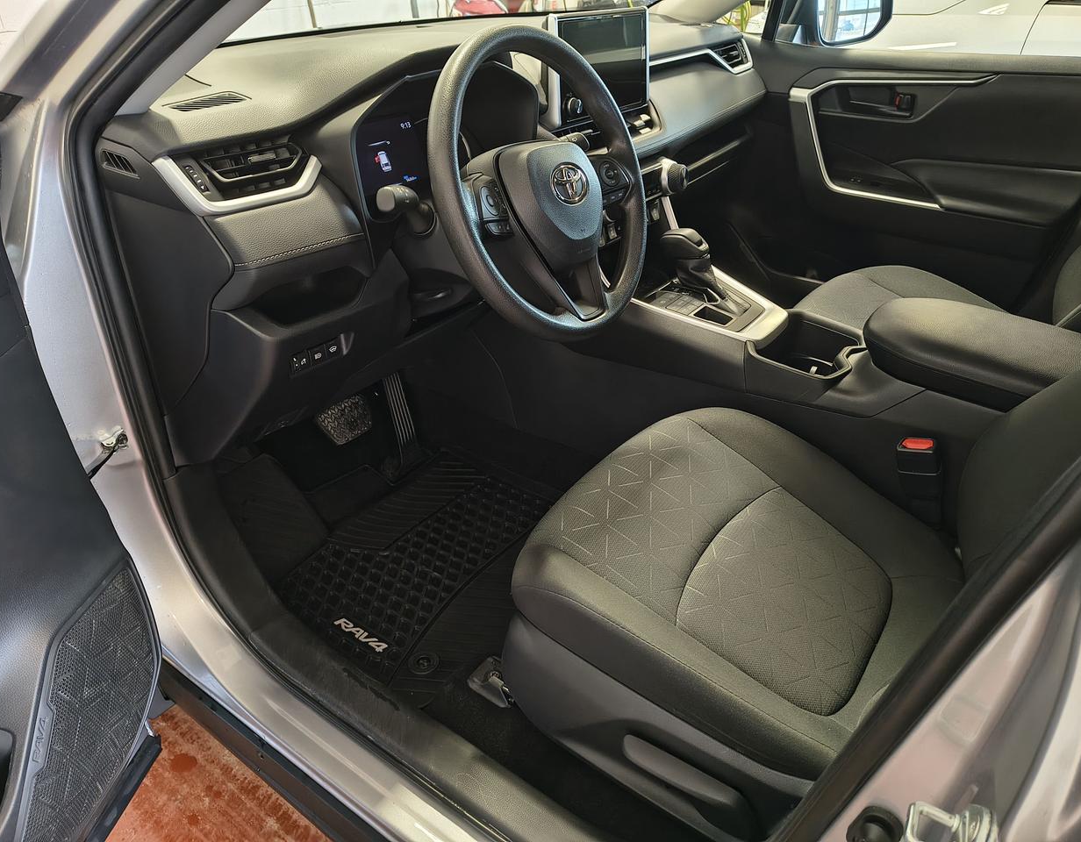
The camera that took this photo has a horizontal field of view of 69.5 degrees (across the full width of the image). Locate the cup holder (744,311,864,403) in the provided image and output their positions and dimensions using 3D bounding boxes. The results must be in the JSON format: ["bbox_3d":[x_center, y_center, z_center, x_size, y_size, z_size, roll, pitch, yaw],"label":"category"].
[{"bbox_3d":[0.416,-0.099,1.232,0.150,0.080,0.195,23,38,30],"label":"cup holder"}]

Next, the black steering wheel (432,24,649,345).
[{"bbox_3d":[-0.004,-0.278,0.948,0.105,0.370,0.370,-4,23,43],"label":"black steering wheel"}]

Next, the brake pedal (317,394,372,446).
[{"bbox_3d":[-0.373,-0.001,1.475,0.030,0.065,0.115,-26,6,47],"label":"brake pedal"}]

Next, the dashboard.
[{"bbox_3d":[-0.050,-0.470,1.406,0.530,0.520,1.440,23,38,30],"label":"dashboard"}]

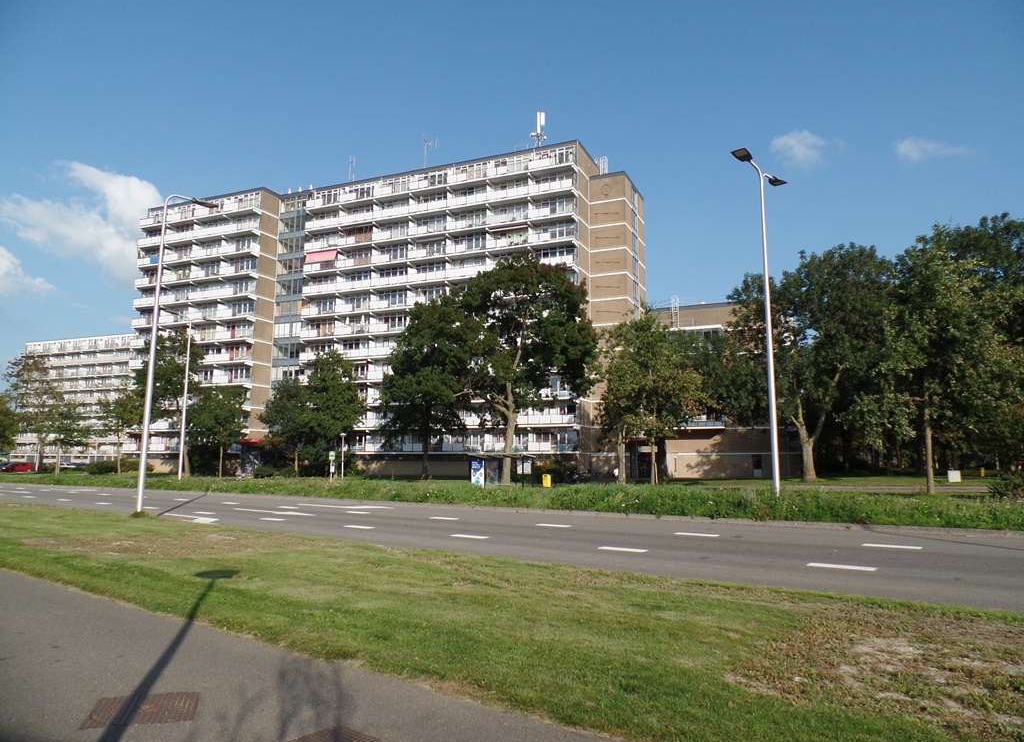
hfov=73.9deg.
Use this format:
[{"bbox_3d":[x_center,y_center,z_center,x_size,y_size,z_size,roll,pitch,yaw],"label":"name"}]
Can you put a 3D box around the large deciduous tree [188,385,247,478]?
[{"bbox_3d":[-26.959,5.584,62.519,5.000,8.500,5.000,4,-8,-25],"label":"large deciduous tree"}]

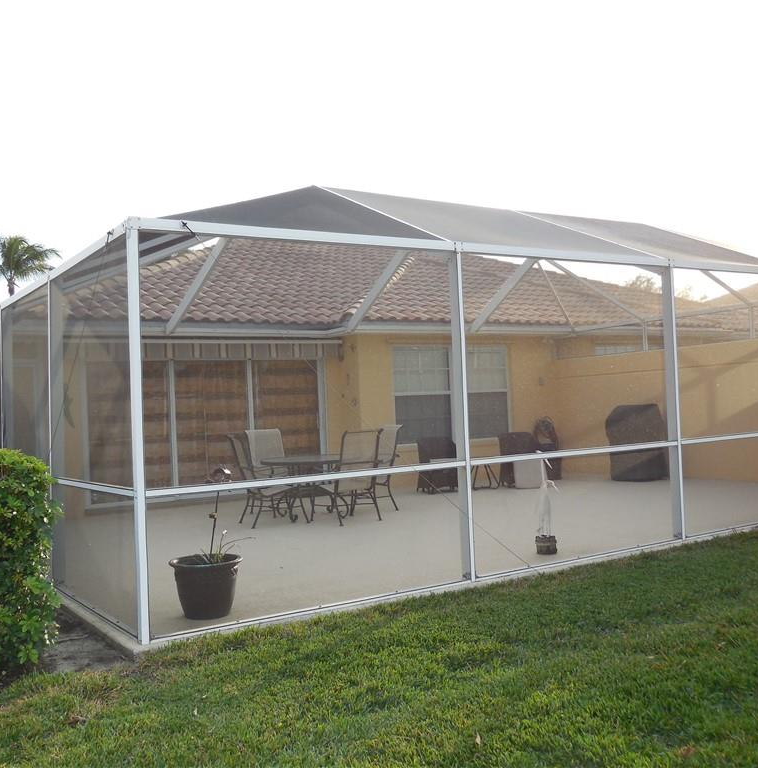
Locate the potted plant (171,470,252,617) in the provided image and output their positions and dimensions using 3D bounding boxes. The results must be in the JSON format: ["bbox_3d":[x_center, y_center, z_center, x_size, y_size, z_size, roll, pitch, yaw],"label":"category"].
[{"bbox_3d":[-1.143,1.043,5.957,0.520,0.968,0.500,-2,-2,-33],"label":"potted plant"}]

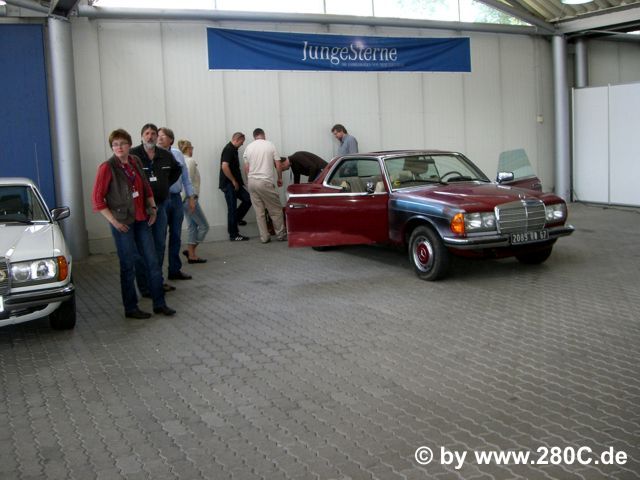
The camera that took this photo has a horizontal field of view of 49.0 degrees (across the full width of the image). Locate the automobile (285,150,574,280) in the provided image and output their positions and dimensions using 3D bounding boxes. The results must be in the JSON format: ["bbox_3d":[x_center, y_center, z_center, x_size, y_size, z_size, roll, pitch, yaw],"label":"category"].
[{"bbox_3d":[1.211,-0.495,9.296,1.820,1.400,4.640,-6,8,-25],"label":"automobile"}]

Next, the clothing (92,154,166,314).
[{"bbox_3d":[-1.782,-0.033,6.580,0.600,1.480,0.420,-8,9,-33],"label":"clothing"}]

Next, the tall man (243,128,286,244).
[{"bbox_3d":[-0.921,-0.899,11.434,0.620,1.810,0.420,0,8,18],"label":"tall man"}]

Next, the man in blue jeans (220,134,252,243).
[{"bbox_3d":[-1.404,-0.898,11.791,0.560,1.770,0.480,-1,8,12],"label":"man in blue jeans"}]

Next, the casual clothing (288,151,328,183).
[{"bbox_3d":[-0.172,-0.788,11.758,0.750,1.350,0.500,-3,8,-5],"label":"casual clothing"}]

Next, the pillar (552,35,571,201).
[{"bbox_3d":[5.306,-2.627,15.375,0.320,3.720,0.320,-6,8,-24],"label":"pillar"}]

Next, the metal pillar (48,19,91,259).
[{"bbox_3d":[-3.761,-1.508,10.468,0.320,3.650,0.320,-6,8,-24],"label":"metal pillar"}]

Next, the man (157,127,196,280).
[{"bbox_3d":[-1.767,-0.438,8.452,0.540,1.790,0.420,-9,10,-38],"label":"man"}]

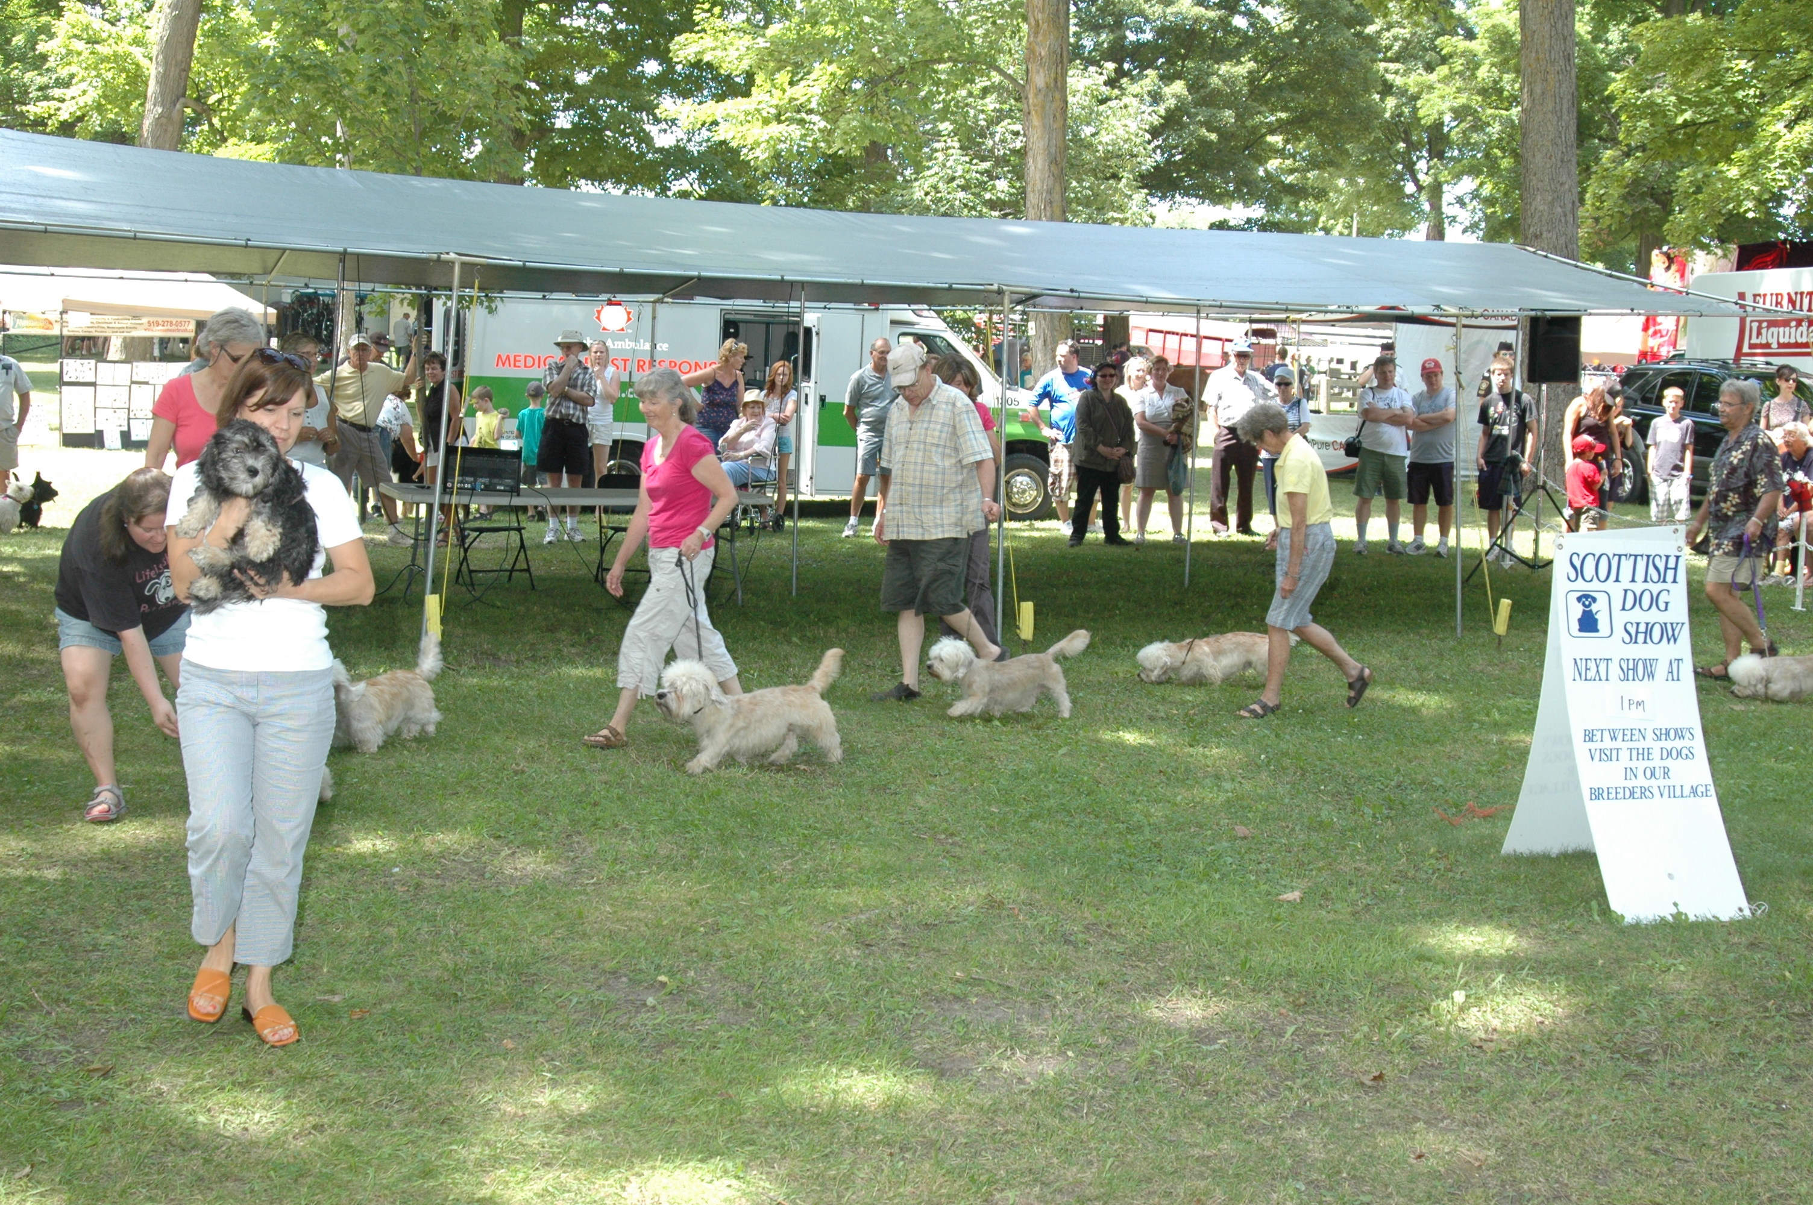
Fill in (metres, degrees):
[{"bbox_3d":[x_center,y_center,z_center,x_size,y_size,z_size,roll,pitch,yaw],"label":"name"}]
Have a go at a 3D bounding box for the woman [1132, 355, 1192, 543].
[{"bbox_3d":[2.314,-1.375,18.848,0.550,1.660,0.420,2,7,7],"label":"woman"}]

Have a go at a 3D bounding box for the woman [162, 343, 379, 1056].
[{"bbox_3d":[-1.565,0.210,5.202,0.500,1.660,0.420,-1,7,-16],"label":"woman"}]

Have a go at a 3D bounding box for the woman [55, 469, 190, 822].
[{"bbox_3d":[-2.715,0.135,7.476,0.620,1.200,0.760,-4,9,-38],"label":"woman"}]

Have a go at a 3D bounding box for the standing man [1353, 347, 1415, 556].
[{"bbox_3d":[4.303,-1.341,18.947,0.550,1.750,0.400,3,7,13],"label":"standing man"}]

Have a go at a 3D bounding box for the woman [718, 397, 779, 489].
[{"bbox_3d":[-1.421,-1.295,18.819,0.780,1.200,0.540,-5,9,-41],"label":"woman"}]

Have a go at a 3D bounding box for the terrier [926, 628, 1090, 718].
[{"bbox_3d":[0.482,0.339,9.936,0.750,0.400,0.220,1,7,-6],"label":"terrier"}]

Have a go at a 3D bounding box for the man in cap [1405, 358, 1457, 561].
[{"bbox_3d":[4.736,-1.329,18.997,0.480,1.750,0.380,4,7,19],"label":"man in cap"}]

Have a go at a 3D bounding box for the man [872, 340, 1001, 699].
[{"bbox_3d":[0.175,-0.423,10.546,0.620,1.700,0.800,6,8,30],"label":"man"}]

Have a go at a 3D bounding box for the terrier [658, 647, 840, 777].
[{"bbox_3d":[-0.628,0.426,8.531,0.700,0.470,0.260,-2,8,-25],"label":"terrier"}]

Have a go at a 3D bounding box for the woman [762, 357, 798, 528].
[{"bbox_3d":[-1.151,-1.447,19.206,0.400,1.540,0.340,1,7,-3],"label":"woman"}]

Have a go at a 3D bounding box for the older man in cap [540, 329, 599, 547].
[{"bbox_3d":[-2.943,-1.456,18.344,0.560,1.800,0.400,0,7,-7],"label":"older man in cap"}]

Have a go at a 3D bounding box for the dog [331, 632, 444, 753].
[{"bbox_3d":[-2.215,0.391,8.844,0.260,0.440,0.700,5,8,27],"label":"dog"}]

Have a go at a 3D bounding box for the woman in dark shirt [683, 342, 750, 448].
[{"bbox_3d":[-1.776,-1.582,19.601,0.600,1.710,0.420,-4,8,-35],"label":"woman in dark shirt"}]

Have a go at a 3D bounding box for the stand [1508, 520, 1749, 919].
[{"bbox_3d":[2.363,0.362,6.895,0.460,1.150,0.850,0,7,-10],"label":"stand"}]

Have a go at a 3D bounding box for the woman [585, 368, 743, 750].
[{"bbox_3d":[-1.012,-0.220,9.153,0.780,1.580,0.520,-4,9,-39],"label":"woman"}]

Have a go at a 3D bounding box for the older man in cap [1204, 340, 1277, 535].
[{"bbox_3d":[3.195,-1.580,20.093,0.600,1.820,0.360,1,7,0],"label":"older man in cap"}]

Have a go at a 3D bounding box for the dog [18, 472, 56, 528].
[{"bbox_3d":[-7.243,-0.856,17.572,0.220,0.460,0.500,-4,9,-37],"label":"dog"}]

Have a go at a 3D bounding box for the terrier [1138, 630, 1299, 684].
[{"bbox_3d":[1.616,0.297,10.999,0.790,0.280,0.230,0,7,-9],"label":"terrier"}]

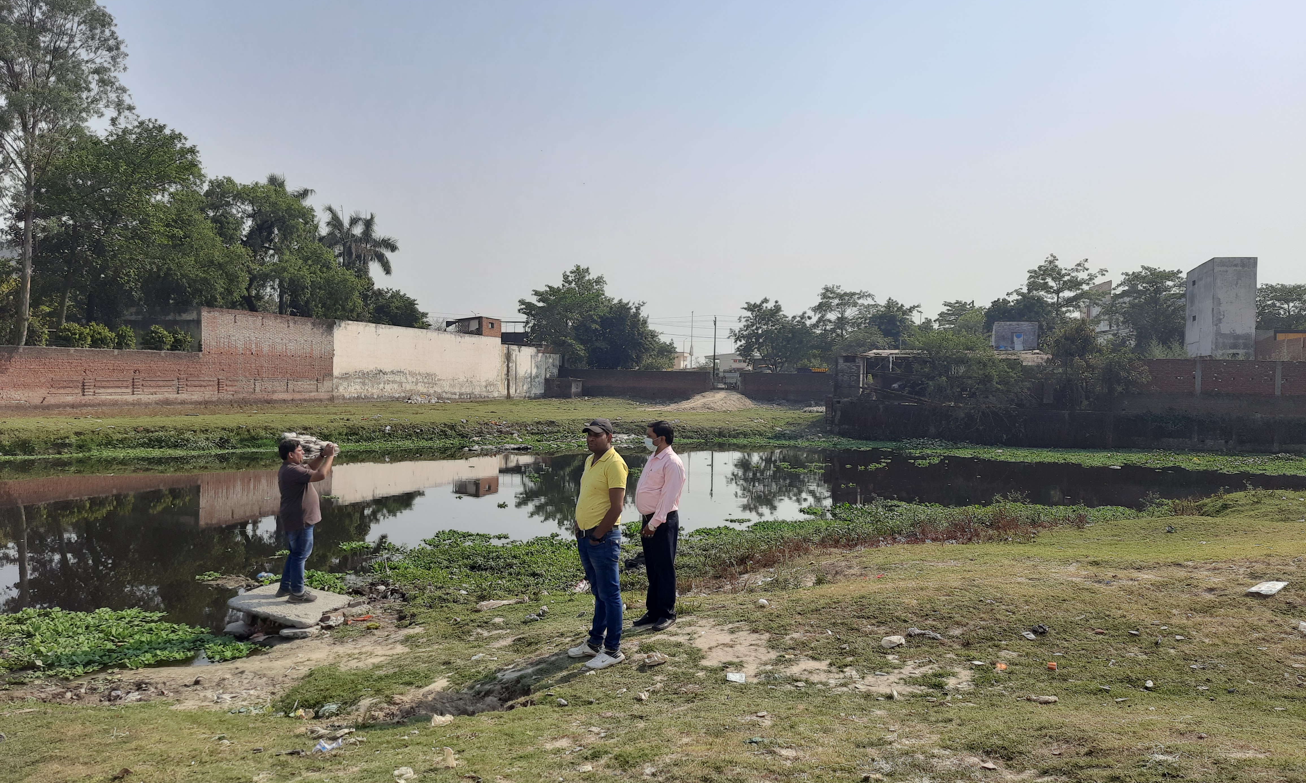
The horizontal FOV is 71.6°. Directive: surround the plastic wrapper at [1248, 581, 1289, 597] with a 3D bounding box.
[{"bbox_3d":[5.159,1.657,7.600,0.480,0.060,0.240,0,1,-45],"label":"plastic wrapper"}]

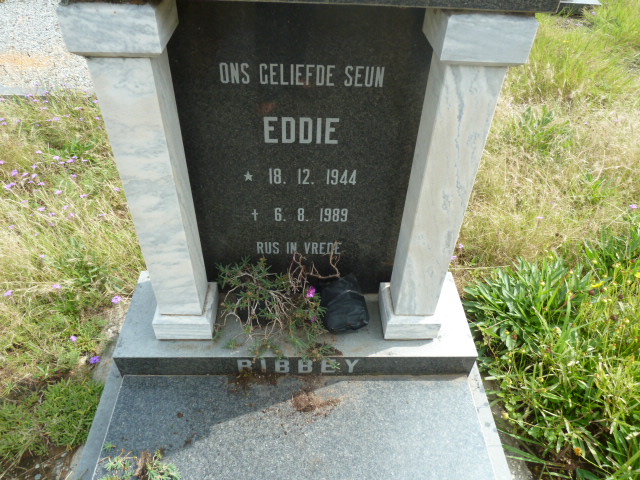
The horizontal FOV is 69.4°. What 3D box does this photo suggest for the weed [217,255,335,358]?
[{"bbox_3d":[-0.110,0.159,1.149,0.283,0.180,0.180,0,42,-3],"label":"weed"}]

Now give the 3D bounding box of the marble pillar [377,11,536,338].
[{"bbox_3d":[0.249,-0.085,0.994,0.142,0.774,0.144,0,41,-3],"label":"marble pillar"}]

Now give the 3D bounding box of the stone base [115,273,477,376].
[{"bbox_3d":[-0.058,0.228,1.280,0.900,0.096,0.290,0,42,-3],"label":"stone base"}]

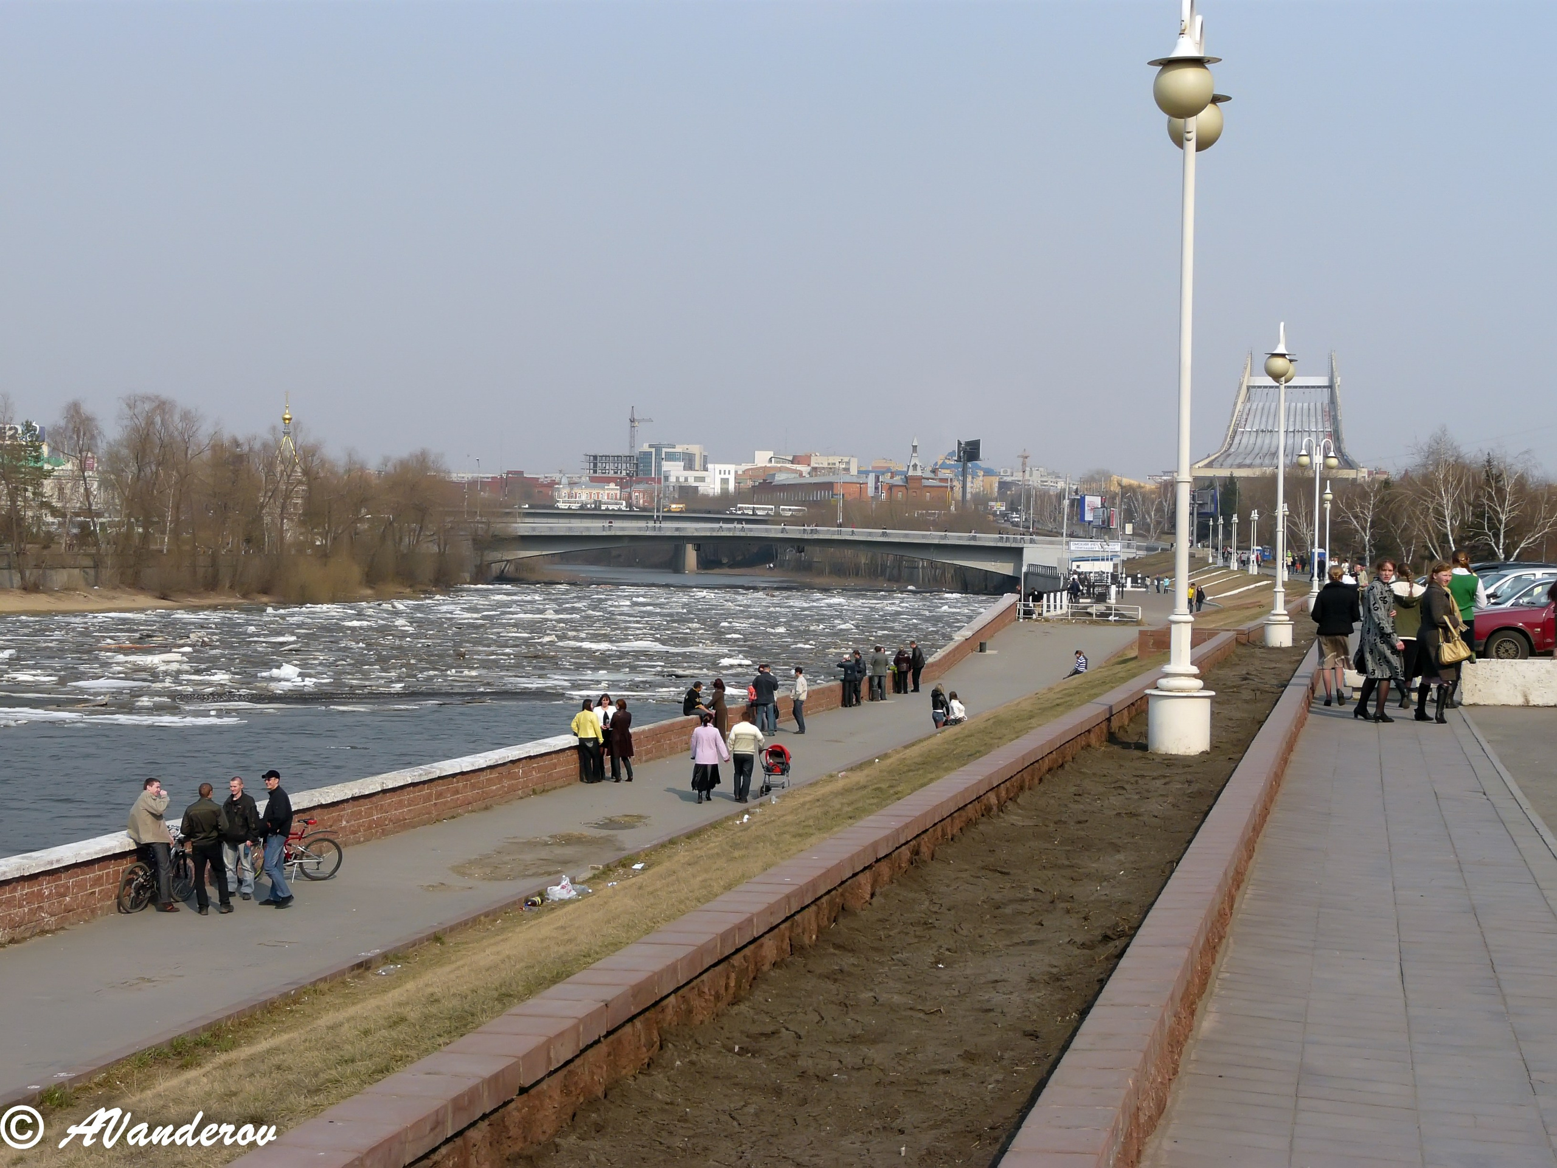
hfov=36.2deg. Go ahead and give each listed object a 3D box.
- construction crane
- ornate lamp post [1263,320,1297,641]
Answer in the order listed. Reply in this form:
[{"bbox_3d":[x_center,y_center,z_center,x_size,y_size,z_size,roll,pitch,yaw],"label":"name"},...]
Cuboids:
[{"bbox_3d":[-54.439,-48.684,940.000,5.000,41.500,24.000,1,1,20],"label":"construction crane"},{"bbox_3d":[9.858,-1.910,46.800,0.630,6.300,1.850,1,1,15],"label":"ornate lamp post"}]

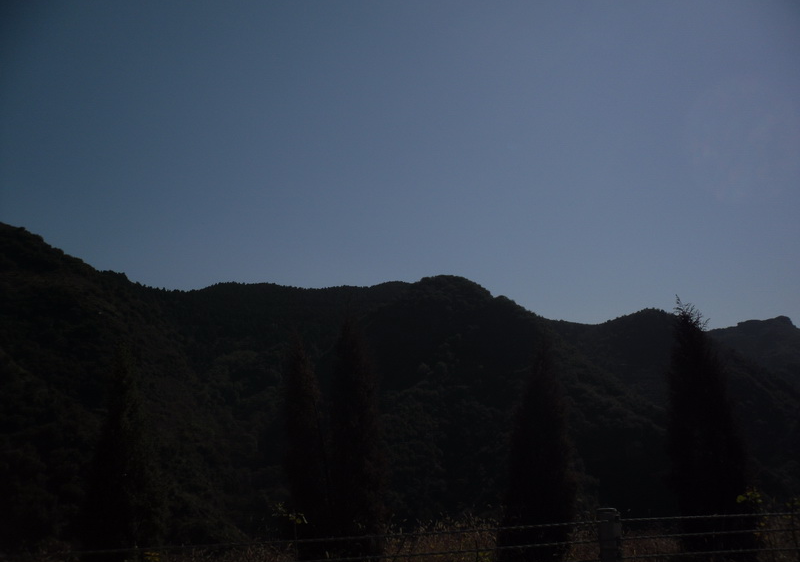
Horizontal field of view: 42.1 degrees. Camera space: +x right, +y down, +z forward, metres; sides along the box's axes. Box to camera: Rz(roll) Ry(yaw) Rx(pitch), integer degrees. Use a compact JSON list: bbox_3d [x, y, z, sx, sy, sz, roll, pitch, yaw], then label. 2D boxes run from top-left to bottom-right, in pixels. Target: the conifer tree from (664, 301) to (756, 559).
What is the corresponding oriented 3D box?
[{"bbox_3d":[3.881,1.844,13.000,1.020,3.270,1.020,-3,-9,16],"label":"conifer tree"}]

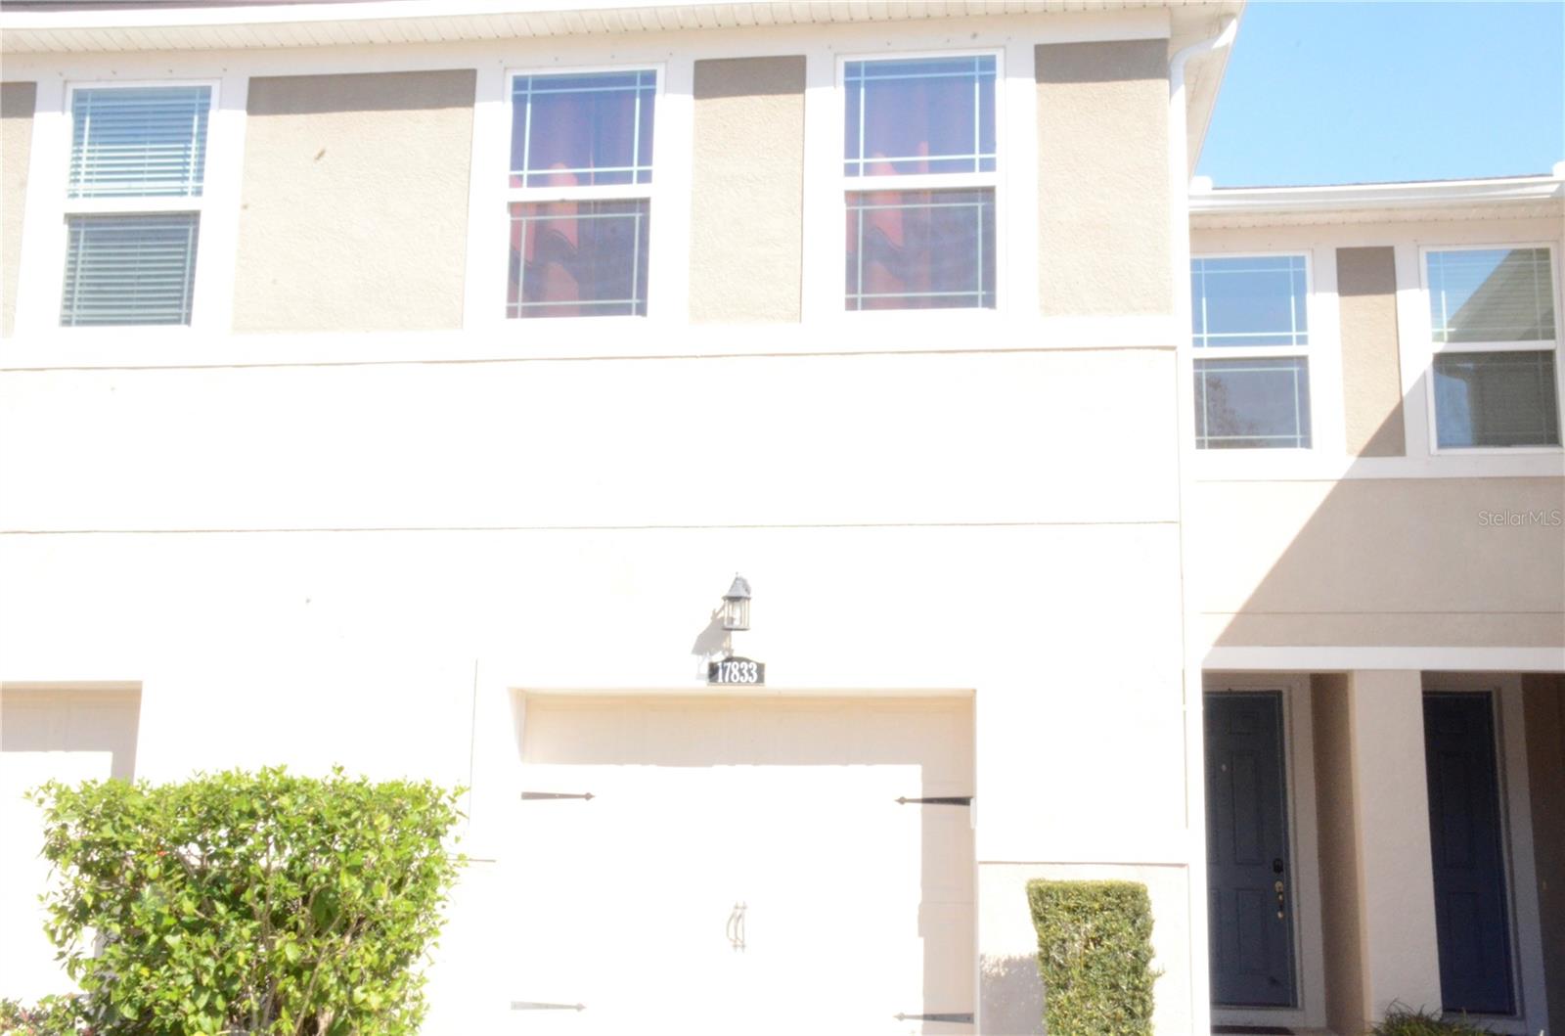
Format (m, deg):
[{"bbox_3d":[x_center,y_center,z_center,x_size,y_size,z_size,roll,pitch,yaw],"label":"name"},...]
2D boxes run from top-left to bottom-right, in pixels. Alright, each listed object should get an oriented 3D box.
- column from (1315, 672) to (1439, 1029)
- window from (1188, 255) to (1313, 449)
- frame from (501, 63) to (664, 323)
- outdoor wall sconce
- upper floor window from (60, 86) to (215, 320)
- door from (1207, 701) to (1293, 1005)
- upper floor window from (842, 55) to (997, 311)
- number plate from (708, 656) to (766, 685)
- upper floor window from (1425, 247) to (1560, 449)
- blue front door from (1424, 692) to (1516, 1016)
[{"bbox_3d":[4.238,2.420,12.170,0.486,2.500,1.520,-1,-11,7],"label":"column"},{"bbox_3d":[3.373,-1.187,12.221,0.863,1.457,0.100,-1,-11,7],"label":"window"},{"bbox_3d":[-1.119,-1.800,9.445,0.846,1.466,0.100,-1,-11,7],"label":"frame"},{"bbox_3d":[-0.236,0.443,8.762,0.160,0.302,0.215,-1,-11,7],"label":"outdoor wall sconce"},{"bbox_3d":[-3.735,-1.803,9.780,0.858,1.477,0.100,-1,-11,7],"label":"upper floor window"},{"bbox_3d":[3.450,2.546,13.094,0.920,2.384,0.070,-1,-11,7],"label":"door"},{"bbox_3d":[0.751,-1.817,9.209,0.847,1.473,0.100,-1,-11,7],"label":"upper floor window"},{"bbox_3d":[-0.237,0.794,8.795,0.296,0.153,0.020,-1,-11,7],"label":"number plate"},{"bbox_3d":[5.037,-1.200,12.011,0.874,1.480,0.100,-1,-11,7],"label":"upper floor window"},{"bbox_3d":[5.017,2.527,12.897,0.920,2.396,0.070,-1,-11,7],"label":"blue front door"}]

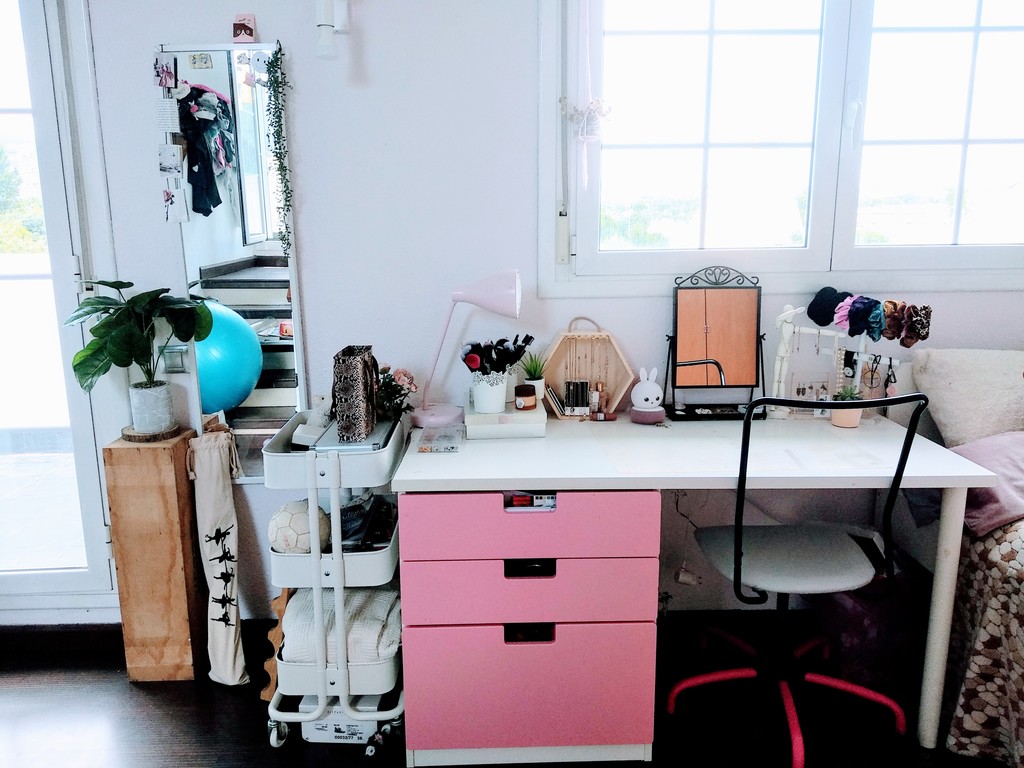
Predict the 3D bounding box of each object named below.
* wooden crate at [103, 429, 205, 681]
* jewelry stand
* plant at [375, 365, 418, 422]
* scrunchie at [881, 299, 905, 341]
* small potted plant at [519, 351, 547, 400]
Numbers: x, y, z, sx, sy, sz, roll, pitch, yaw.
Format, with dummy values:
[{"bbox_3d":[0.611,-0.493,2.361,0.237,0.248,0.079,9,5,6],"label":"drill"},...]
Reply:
[{"bbox_3d":[-1.040,0.508,2.300,0.182,0.711,0.208,-1,11,-3],"label":"wooden crate"},{"bbox_3d":[0.939,-0.059,2.269,0.330,0.330,0.150,0,11,0],"label":"jewelry stand"},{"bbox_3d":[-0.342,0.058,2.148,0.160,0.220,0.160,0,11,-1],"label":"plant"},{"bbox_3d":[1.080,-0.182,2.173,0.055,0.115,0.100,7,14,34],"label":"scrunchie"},{"bbox_3d":[0.062,-0.022,2.252,0.072,0.137,0.072,0,11,0],"label":"small potted plant"}]

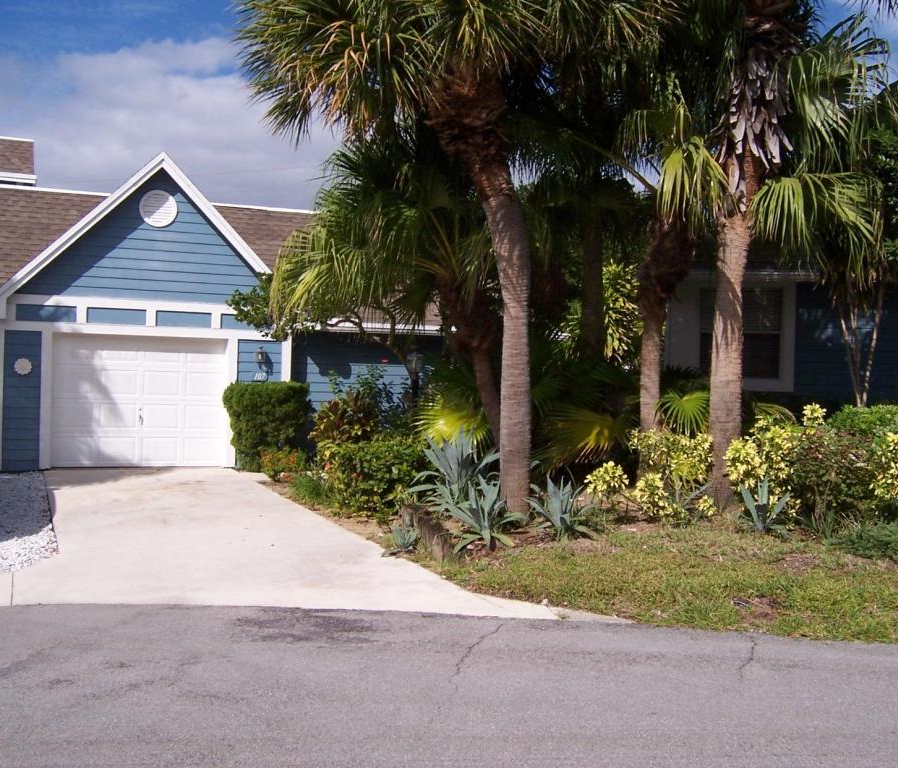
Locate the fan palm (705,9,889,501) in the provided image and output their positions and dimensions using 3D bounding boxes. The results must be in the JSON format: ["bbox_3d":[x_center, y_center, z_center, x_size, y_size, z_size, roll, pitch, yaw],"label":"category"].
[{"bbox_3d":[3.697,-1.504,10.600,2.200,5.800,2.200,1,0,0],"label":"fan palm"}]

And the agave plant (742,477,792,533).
[{"bbox_3d":[2.950,1.133,9.100,0.480,0.530,0.460,1,0,0],"label":"agave plant"}]

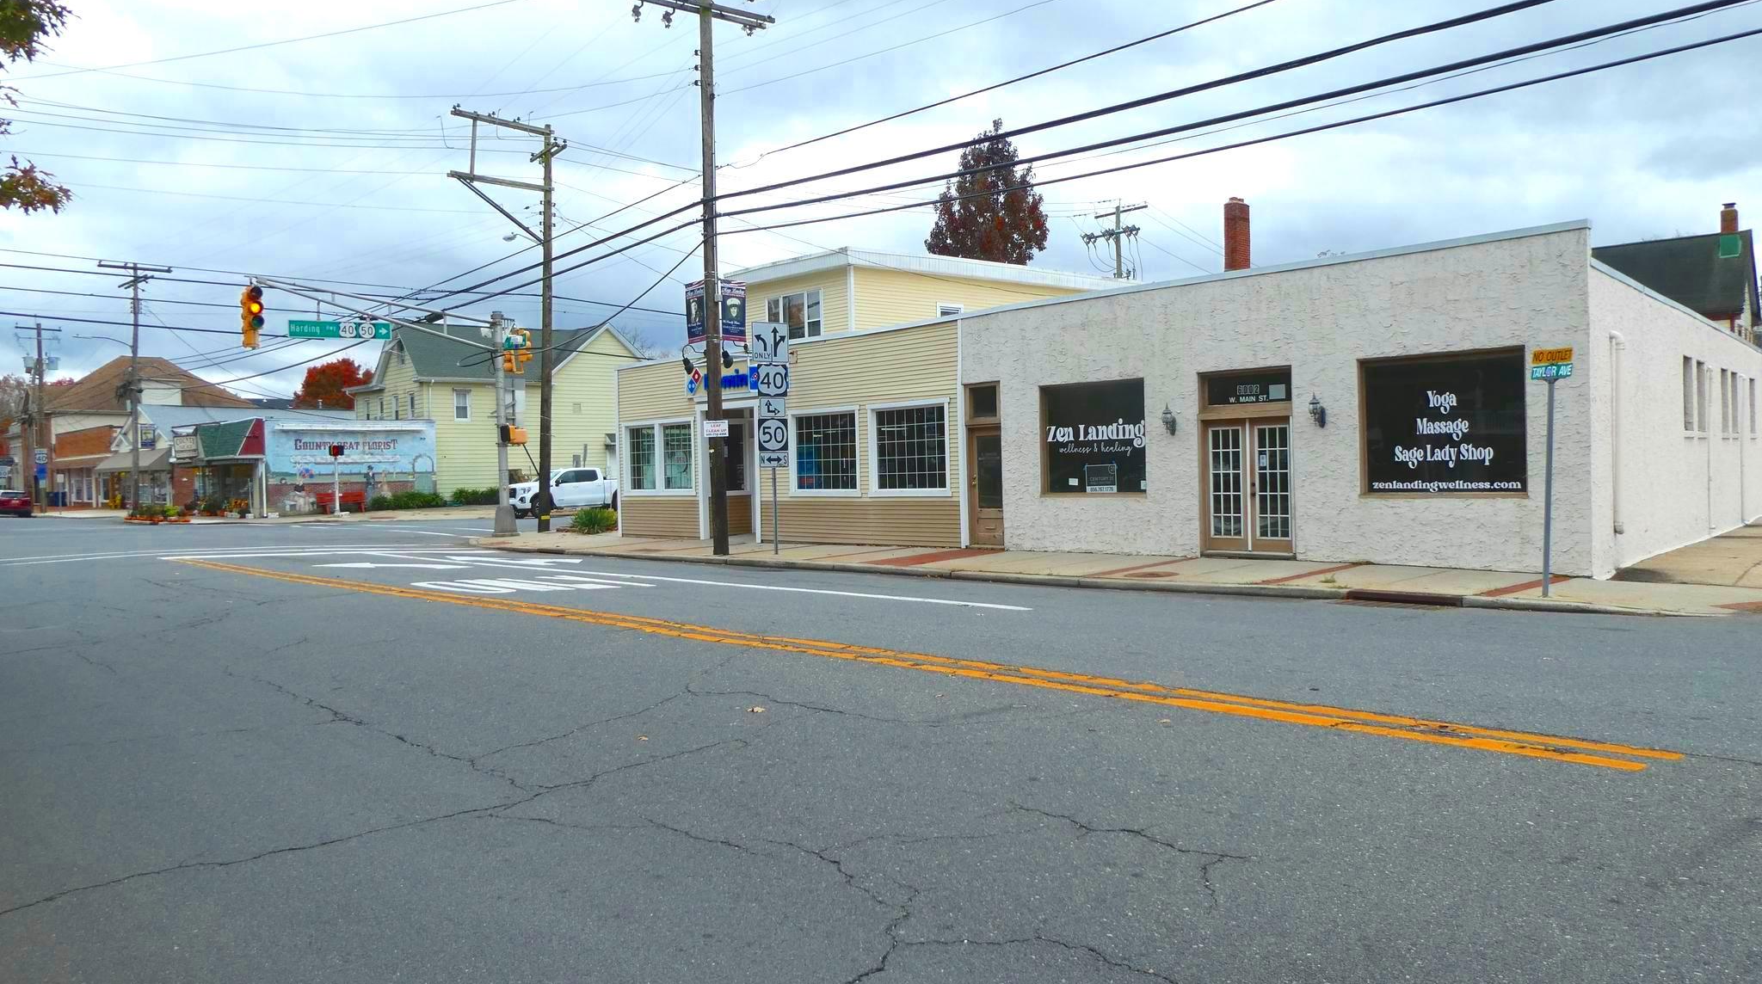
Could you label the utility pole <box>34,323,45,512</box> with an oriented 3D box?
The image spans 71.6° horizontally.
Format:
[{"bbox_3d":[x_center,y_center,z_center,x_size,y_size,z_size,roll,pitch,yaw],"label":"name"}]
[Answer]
[{"bbox_3d":[-52.419,-4.609,75.916,0.420,11.867,0.420,-2,1,-42],"label":"utility pole"}]

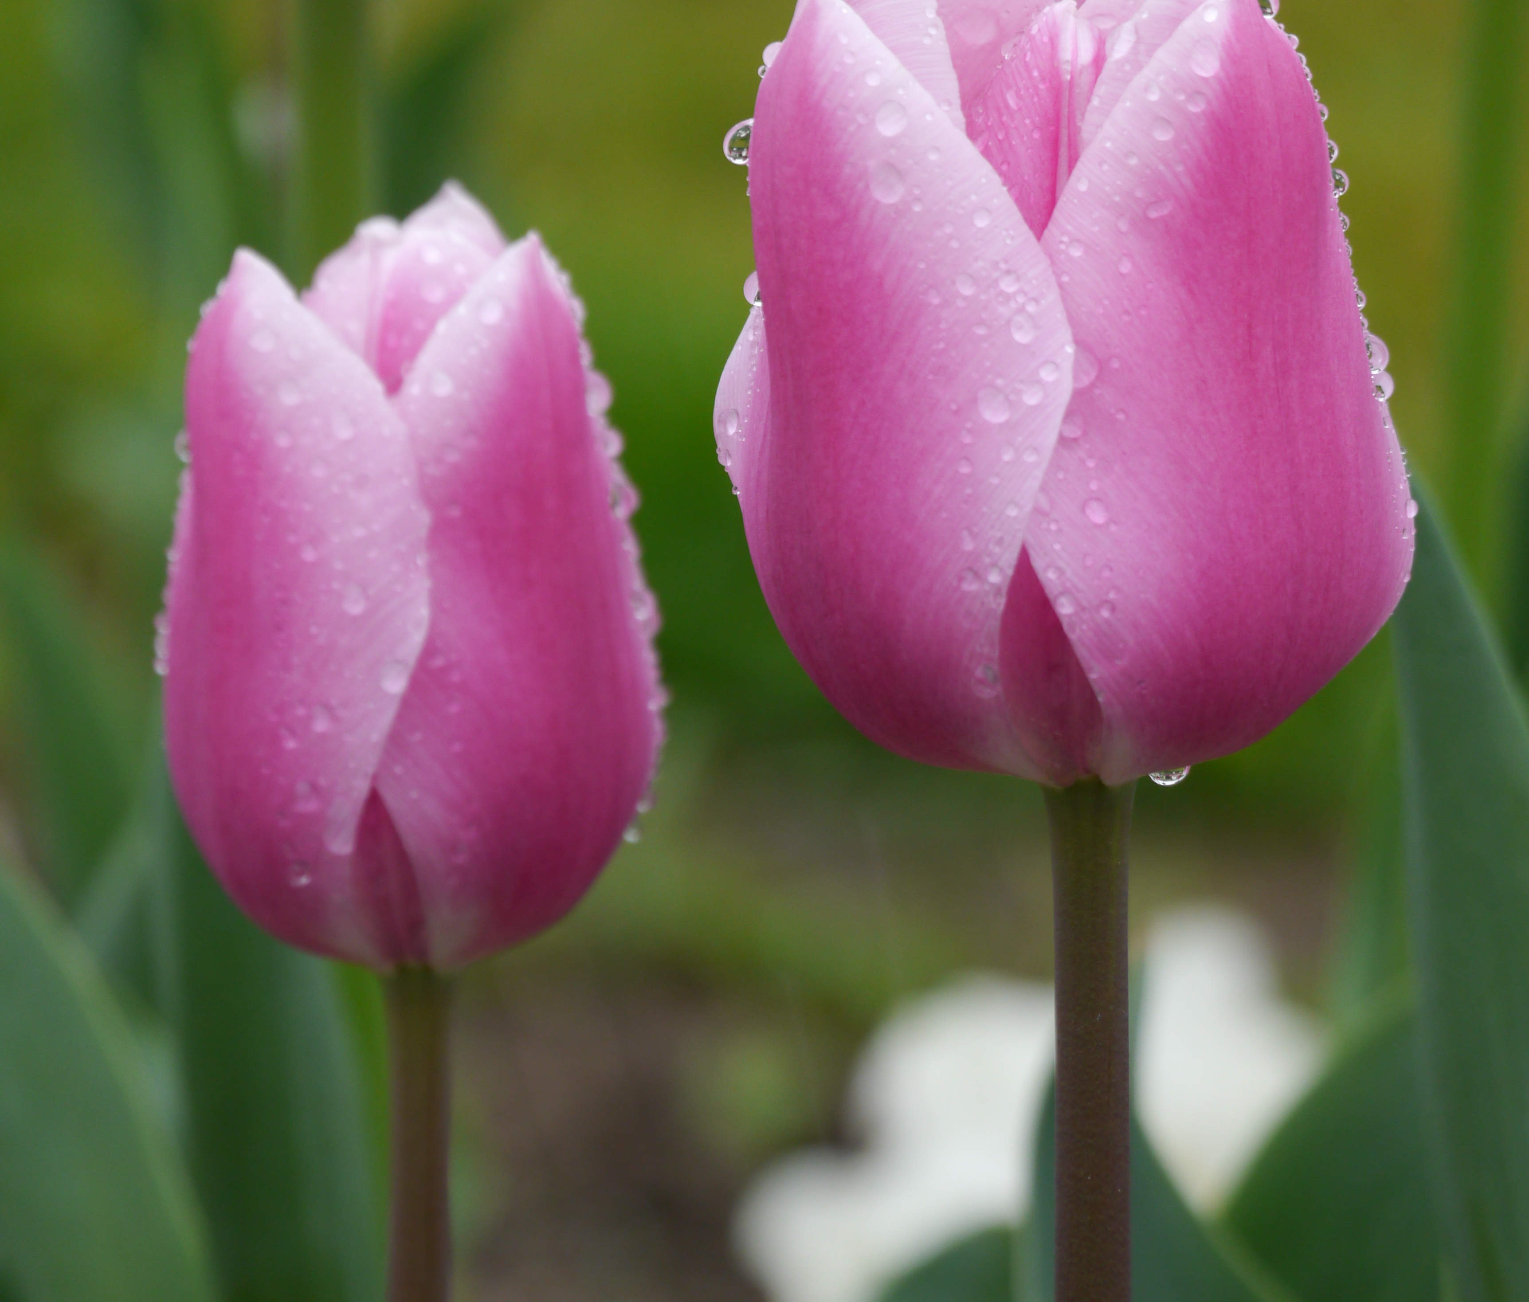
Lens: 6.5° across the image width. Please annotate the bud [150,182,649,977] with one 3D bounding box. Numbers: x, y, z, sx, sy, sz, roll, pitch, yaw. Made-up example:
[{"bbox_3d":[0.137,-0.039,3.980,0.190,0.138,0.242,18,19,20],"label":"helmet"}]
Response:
[{"bbox_3d":[-0.029,-0.006,1.110,0.041,0.062,0.041,-2,9,0],"label":"bud"}]

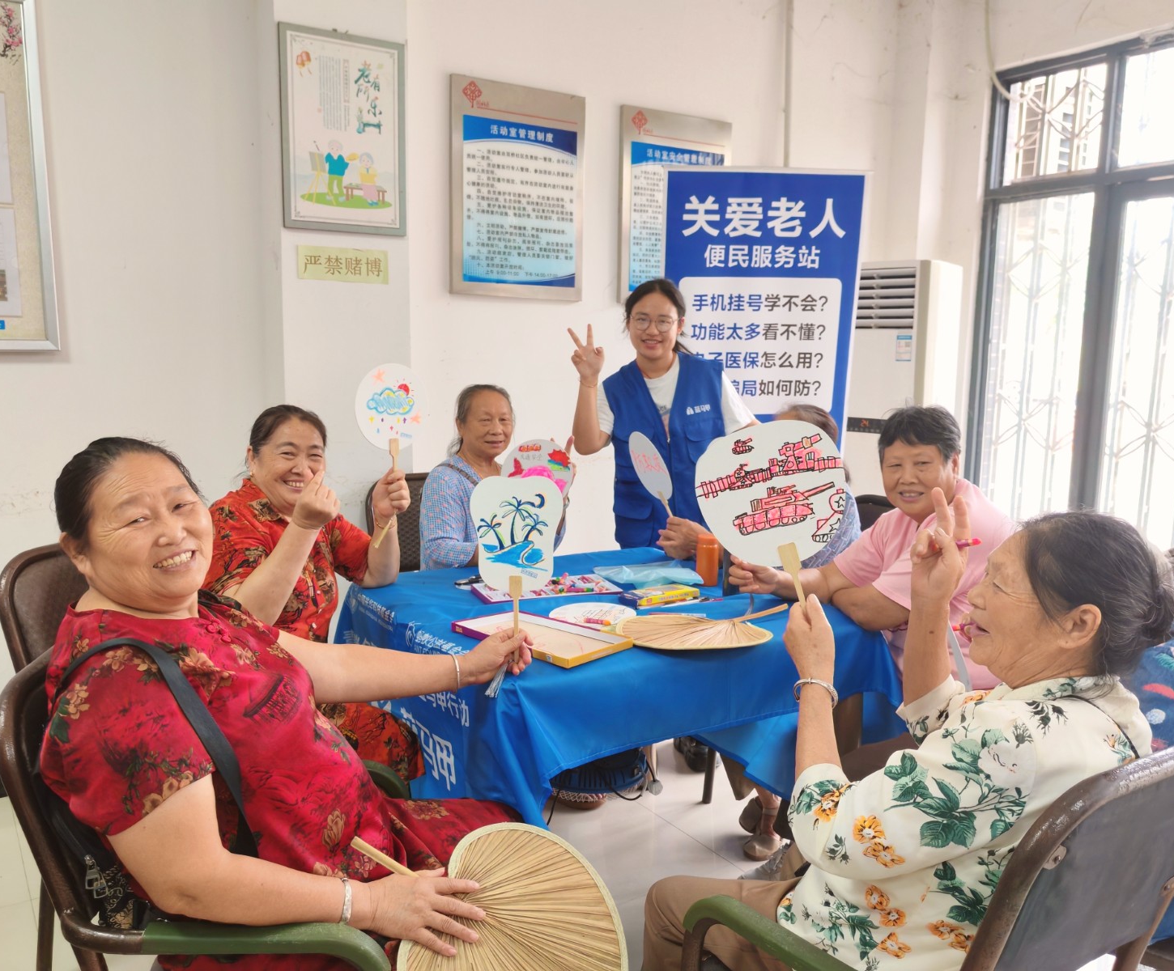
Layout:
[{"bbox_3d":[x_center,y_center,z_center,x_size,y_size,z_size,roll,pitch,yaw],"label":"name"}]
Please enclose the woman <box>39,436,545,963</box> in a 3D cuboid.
[{"bbox_3d":[-0.400,0.565,1.470,0.820,1.250,0.620,4,9,18],"label":"woman"}]

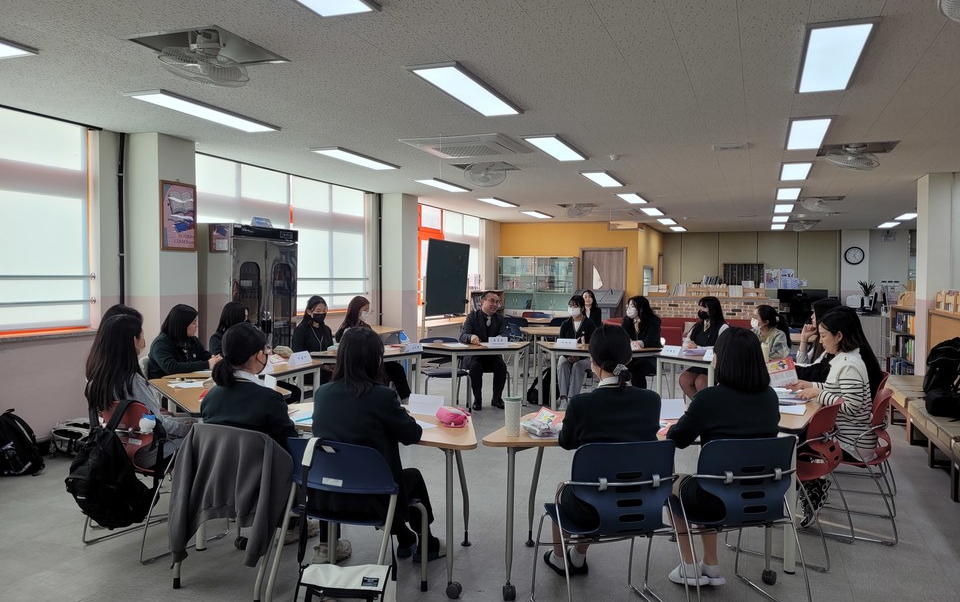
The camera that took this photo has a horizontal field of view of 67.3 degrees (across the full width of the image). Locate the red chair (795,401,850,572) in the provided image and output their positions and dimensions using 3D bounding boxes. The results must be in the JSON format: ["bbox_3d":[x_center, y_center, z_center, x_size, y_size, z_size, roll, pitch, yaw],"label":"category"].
[{"bbox_3d":[1.679,0.915,3.873,0.550,0.790,0.530,2,2,41],"label":"red chair"}]

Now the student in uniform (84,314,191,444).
[{"bbox_3d":[-1.785,0.677,3.932,0.680,1.200,0.460,-1,2,-45],"label":"student in uniform"}]

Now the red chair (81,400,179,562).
[{"bbox_3d":[-1.774,0.901,3.958,0.540,0.800,0.570,2,2,29],"label":"red chair"}]

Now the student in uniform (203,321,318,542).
[{"bbox_3d":[-1.005,0.696,3.512,0.480,1.200,0.700,1,2,27],"label":"student in uniform"}]

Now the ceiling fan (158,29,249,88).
[{"bbox_3d":[-1.539,-1.352,4.028,0.480,0.300,0.480,1,2,21],"label":"ceiling fan"}]

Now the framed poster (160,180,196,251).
[{"bbox_3d":[-2.716,-0.756,6.513,0.025,0.603,0.435,1,2,21],"label":"framed poster"}]

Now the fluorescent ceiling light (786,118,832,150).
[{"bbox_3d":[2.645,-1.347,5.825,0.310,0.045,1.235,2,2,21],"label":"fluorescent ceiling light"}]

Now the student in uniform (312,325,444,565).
[{"bbox_3d":[-0.466,0.712,3.398,0.500,1.210,0.760,1,2,24],"label":"student in uniform"}]

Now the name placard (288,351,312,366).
[{"bbox_3d":[-1.538,0.479,6.097,0.095,0.090,0.280,2,2,21],"label":"name placard"}]

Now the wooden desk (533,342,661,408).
[{"bbox_3d":[1.203,0.843,7.489,1.400,0.710,0.680,1,2,18],"label":"wooden desk"}]

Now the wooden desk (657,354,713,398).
[{"bbox_3d":[2.177,0.885,6.944,0.640,0.700,1.450,-1,2,-29],"label":"wooden desk"}]

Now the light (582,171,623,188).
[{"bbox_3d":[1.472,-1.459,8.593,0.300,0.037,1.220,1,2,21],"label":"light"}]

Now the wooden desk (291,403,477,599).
[{"bbox_3d":[-0.514,0.960,3.799,1.460,0.700,0.800,1,2,26],"label":"wooden desk"}]

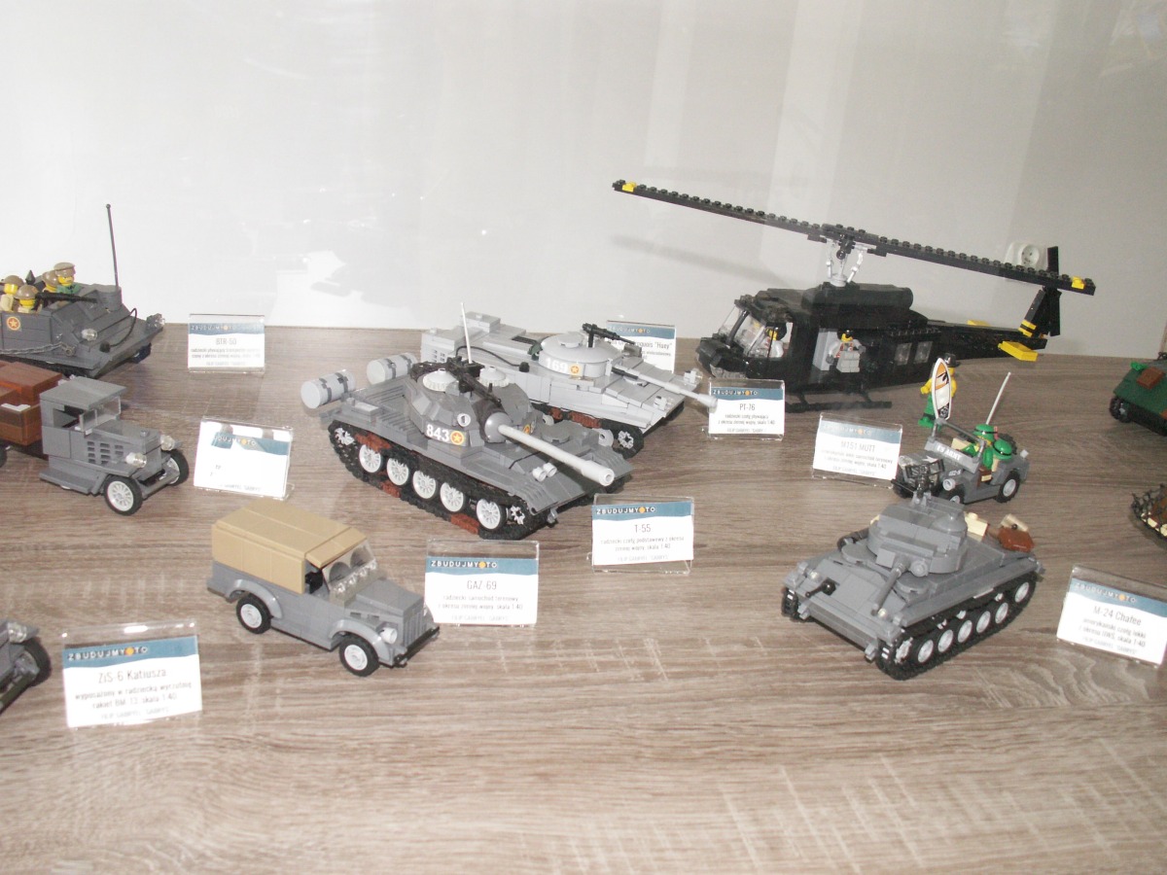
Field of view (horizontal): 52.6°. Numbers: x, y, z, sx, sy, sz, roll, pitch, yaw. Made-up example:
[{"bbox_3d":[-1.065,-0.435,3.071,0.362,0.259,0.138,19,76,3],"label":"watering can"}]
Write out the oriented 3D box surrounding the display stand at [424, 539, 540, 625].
[{"bbox_3d":[-0.047,0.067,0.551,0.050,0.038,0.018,2,23,-7],"label":"display stand"}]

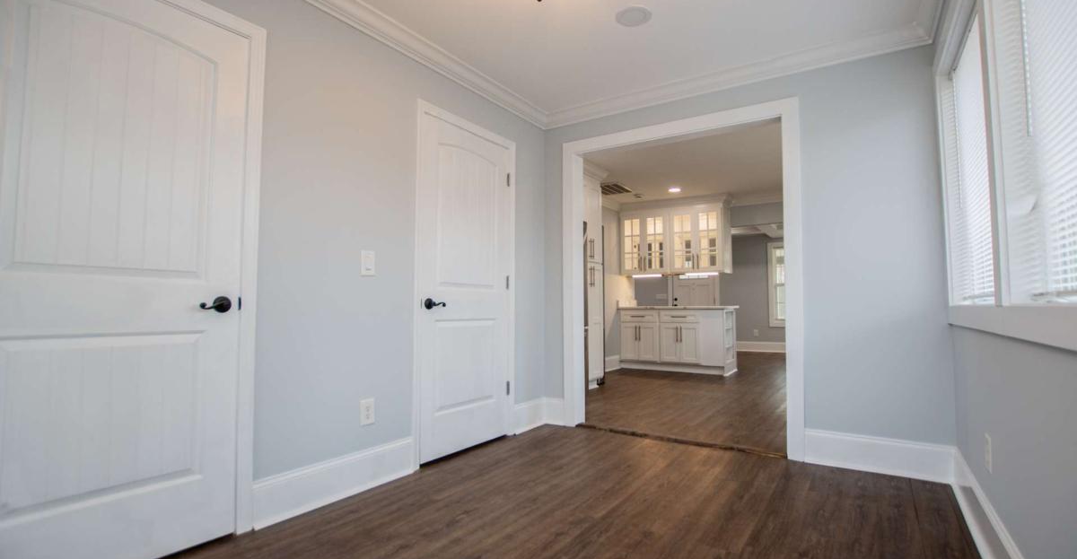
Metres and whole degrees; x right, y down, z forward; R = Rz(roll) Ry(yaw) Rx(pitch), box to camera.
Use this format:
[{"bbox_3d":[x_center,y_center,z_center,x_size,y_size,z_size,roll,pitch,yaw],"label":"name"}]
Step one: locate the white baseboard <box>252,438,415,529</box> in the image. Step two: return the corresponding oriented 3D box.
[{"bbox_3d":[-0.927,0.953,2.173,0.030,0.189,0.805,-3,-4,37],"label":"white baseboard"}]

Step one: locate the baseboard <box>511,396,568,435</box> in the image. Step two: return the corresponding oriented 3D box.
[{"bbox_3d":[0.015,1.022,3.313,0.173,0.189,0.398,-3,-4,37],"label":"baseboard"}]

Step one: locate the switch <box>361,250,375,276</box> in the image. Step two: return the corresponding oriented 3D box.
[{"bbox_3d":[-0.877,-0.084,2.316,0.012,0.118,0.075,-3,-4,37],"label":"switch"}]

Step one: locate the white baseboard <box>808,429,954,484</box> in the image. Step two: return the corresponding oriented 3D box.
[{"bbox_3d":[1.865,0.974,2.483,0.664,0.189,0.030,-2,-4,30],"label":"white baseboard"}]

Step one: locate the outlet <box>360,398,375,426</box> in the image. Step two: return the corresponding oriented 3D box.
[{"bbox_3d":[-0.869,0.675,2.284,0.010,0.118,0.075,-3,-4,37],"label":"outlet"}]

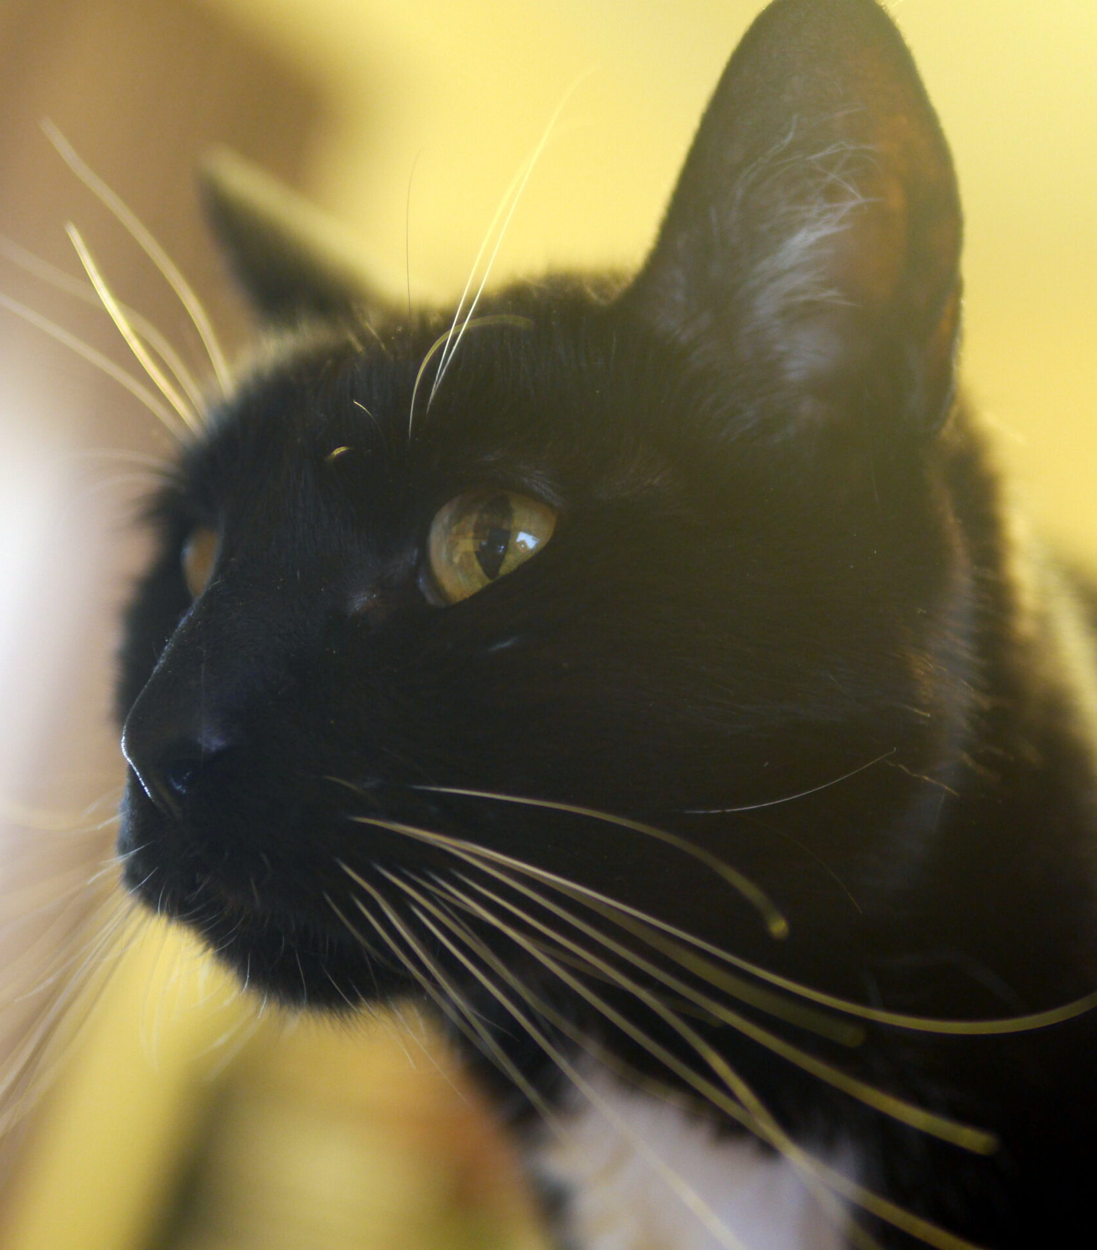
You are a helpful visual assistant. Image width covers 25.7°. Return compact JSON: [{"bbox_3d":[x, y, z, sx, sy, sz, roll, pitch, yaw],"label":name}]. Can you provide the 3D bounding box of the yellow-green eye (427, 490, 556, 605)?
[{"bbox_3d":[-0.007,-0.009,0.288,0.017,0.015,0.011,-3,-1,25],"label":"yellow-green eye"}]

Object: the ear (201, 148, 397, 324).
[{"bbox_3d":[-0.037,-0.051,0.355,0.022,0.047,0.036,-13,-7,-32],"label":"ear"}]

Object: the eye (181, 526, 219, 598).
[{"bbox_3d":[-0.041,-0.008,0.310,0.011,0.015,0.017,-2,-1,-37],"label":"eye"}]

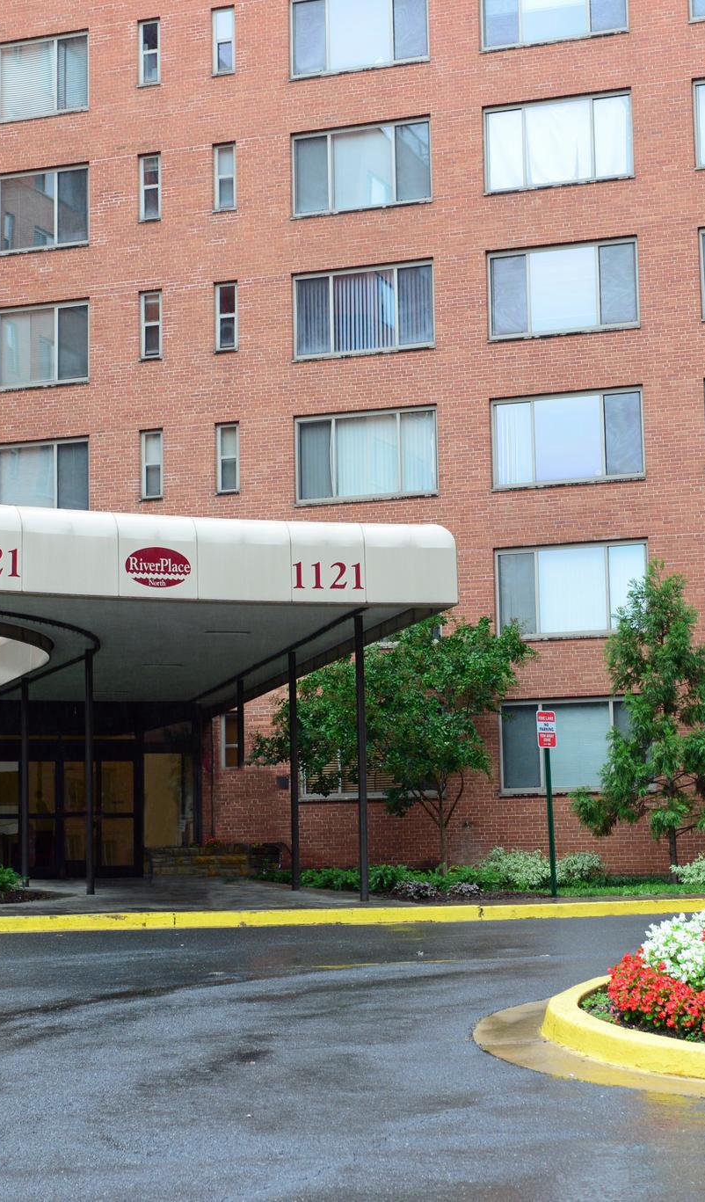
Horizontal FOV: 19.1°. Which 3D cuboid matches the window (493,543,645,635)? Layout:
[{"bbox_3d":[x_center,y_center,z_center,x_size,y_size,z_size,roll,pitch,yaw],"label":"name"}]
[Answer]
[{"bbox_3d":[3.819,-0.191,36.679,2.660,1.570,0.140,-4,-8,18],"label":"window"}]

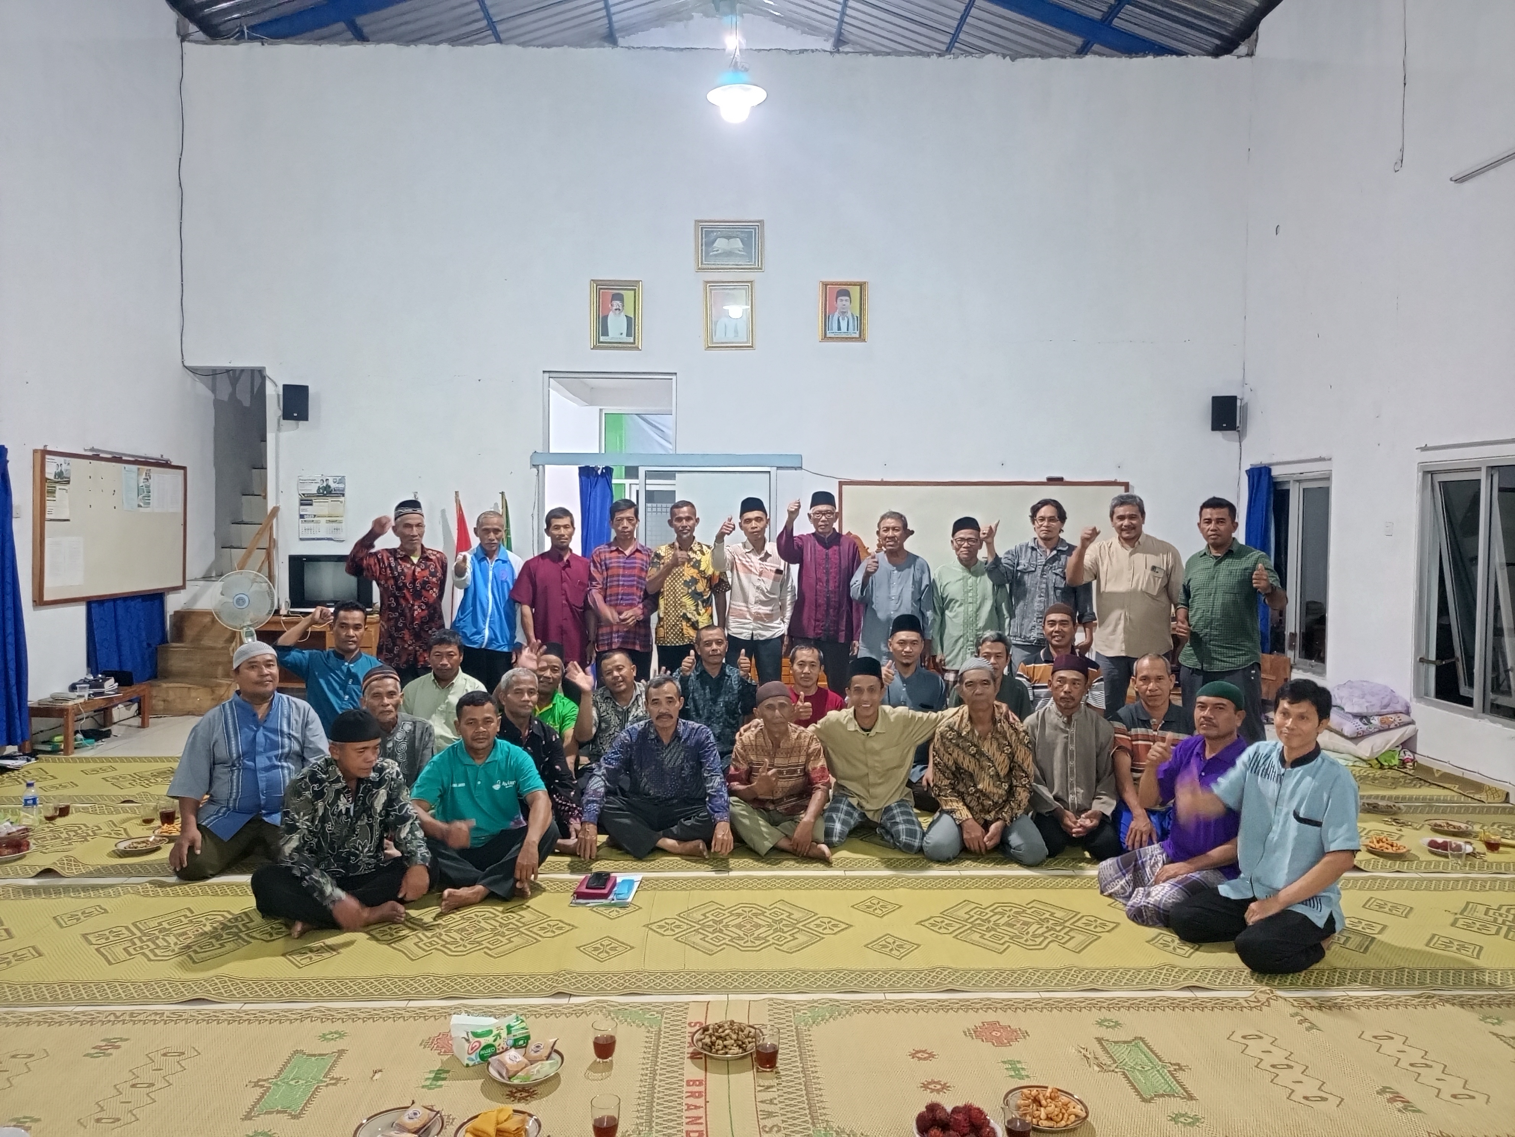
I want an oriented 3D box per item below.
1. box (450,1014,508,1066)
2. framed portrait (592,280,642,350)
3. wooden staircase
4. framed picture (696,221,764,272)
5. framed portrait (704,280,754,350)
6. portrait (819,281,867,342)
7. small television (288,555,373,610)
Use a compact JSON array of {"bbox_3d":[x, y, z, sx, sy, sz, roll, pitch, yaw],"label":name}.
[{"bbox_3d":[-0.761,1.321,3.108,0.178,0.096,0.098,-1,3,-36],"label":"box"},{"bbox_3d":[-1.151,-2.072,8.980,0.423,0.569,0.030,0,2,-1],"label":"framed portrait"},{"bbox_3d":[-4.360,0.736,8.640,0.640,0.745,0.800,0,2,-6],"label":"wooden staircase"},{"bbox_3d":[-0.225,-2.638,8.981,0.569,0.424,0.030,0,2,-1],"label":"framed picture"},{"bbox_3d":[-0.228,-2.076,9.004,0.426,0.569,0.030,0,2,-1],"label":"framed portrait"},{"bbox_3d":[0.711,-2.112,9.026,0.406,0.499,0.030,0,2,-1],"label":"portrait"},{"bbox_3d":[-3.343,0.127,8.751,0.650,0.460,0.400,0,2,-1],"label":"small television"}]

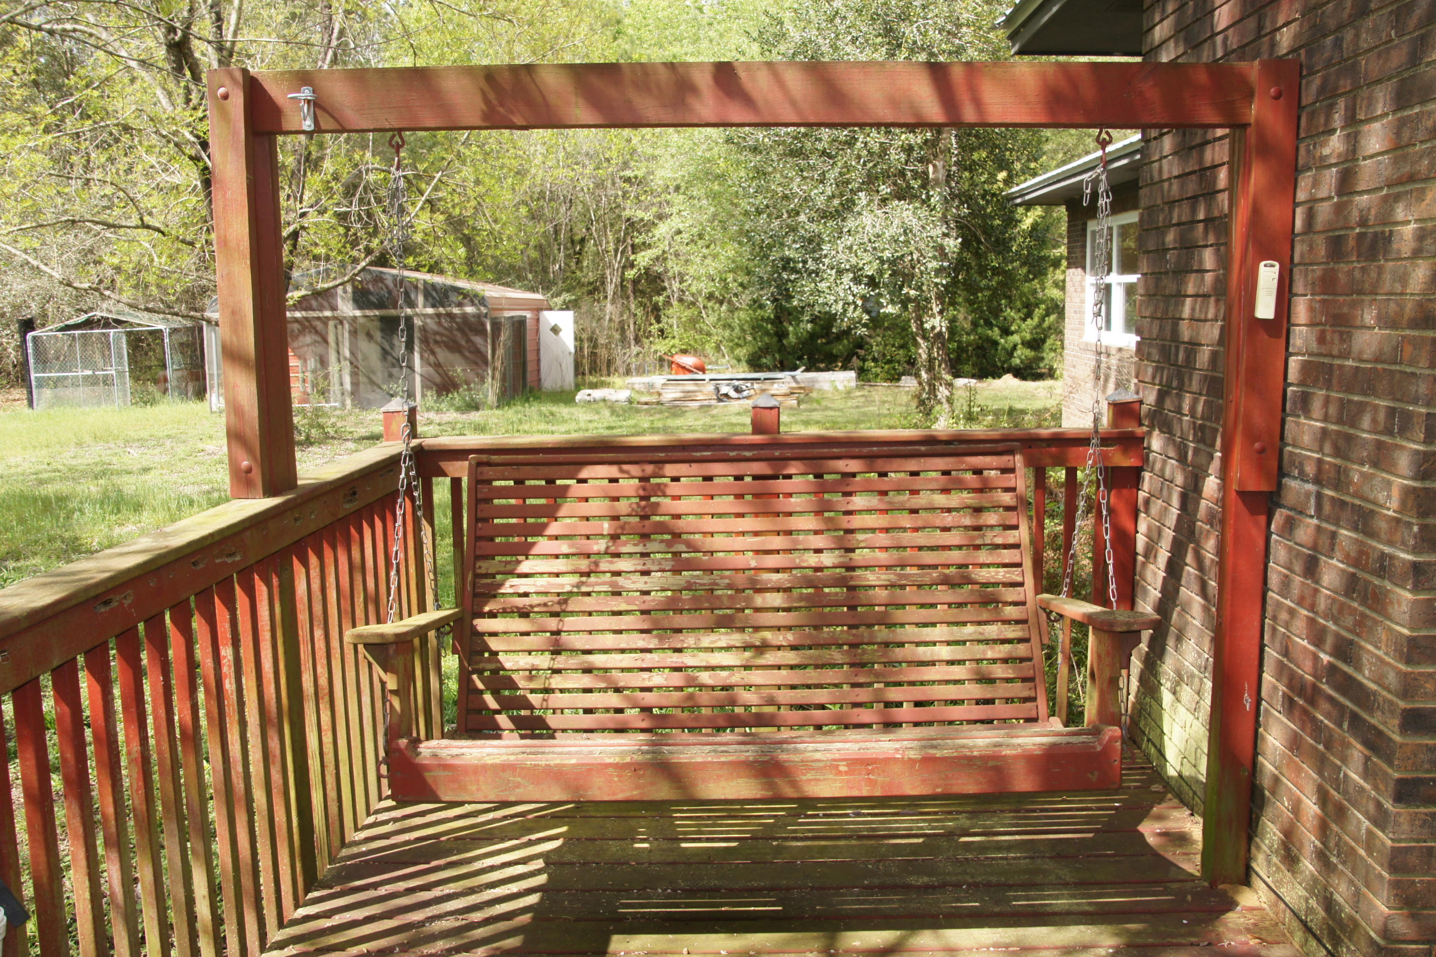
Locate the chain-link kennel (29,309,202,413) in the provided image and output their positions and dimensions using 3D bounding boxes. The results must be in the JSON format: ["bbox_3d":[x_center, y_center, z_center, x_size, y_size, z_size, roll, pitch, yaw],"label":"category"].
[{"bbox_3d":[-14.304,-2.842,28.724,3.000,2.215,3.000,-2,8,-9],"label":"chain-link kennel"}]

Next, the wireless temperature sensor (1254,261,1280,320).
[{"bbox_3d":[1.249,-0.428,2.722,0.038,0.131,0.023,3,8,9],"label":"wireless temperature sensor"}]

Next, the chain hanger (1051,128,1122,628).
[{"bbox_3d":[0.895,-0.185,2.911,0.080,1.285,0.470,-1,8,1],"label":"chain hanger"}]

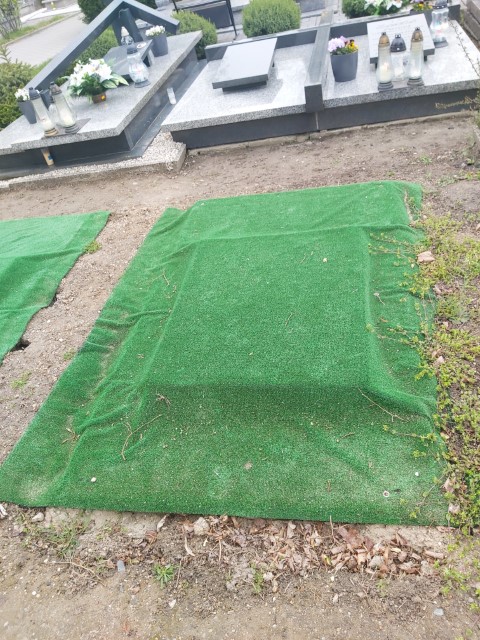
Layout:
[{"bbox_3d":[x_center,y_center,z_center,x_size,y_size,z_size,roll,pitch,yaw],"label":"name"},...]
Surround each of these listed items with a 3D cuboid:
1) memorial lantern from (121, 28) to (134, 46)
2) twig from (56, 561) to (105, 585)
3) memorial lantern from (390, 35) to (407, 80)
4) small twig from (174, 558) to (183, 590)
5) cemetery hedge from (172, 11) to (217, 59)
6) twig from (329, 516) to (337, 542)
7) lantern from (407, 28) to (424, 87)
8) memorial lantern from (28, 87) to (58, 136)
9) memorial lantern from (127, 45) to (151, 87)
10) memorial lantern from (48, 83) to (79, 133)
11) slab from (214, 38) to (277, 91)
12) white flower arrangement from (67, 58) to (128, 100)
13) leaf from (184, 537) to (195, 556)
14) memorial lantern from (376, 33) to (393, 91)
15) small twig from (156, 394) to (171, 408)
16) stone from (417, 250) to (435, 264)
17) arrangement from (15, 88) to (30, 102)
[{"bbox_3d":[-1.055,-2.634,4.596,0.125,0.290,0.125,-1,43,16],"label":"memorial lantern"},{"bbox_3d":[-0.483,0.755,1.453,0.196,0.015,0.022,8,46,24],"label":"twig"},{"bbox_3d":[1.128,-1.854,3.402,0.113,0.294,0.113,-1,43,15],"label":"memorial lantern"},{"bbox_3d":[-0.177,0.723,1.370,0.010,0.010,0.082,-4,42,12],"label":"small twig"},{"bbox_3d":[-0.550,-3.331,5.607,0.550,0.540,0.550,-1,43,16],"label":"cemetery hedge"},{"bbox_3d":[0.266,0.596,1.375,0.012,0.012,0.073,-9,41,7],"label":"twig"},{"bbox_3d":[1.175,-1.747,3.185,0.115,0.335,0.115,-1,43,16],"label":"lantern"},{"bbox_3d":[-1.490,-1.559,3.605,0.118,0.340,0.118,-1,43,15],"label":"memorial lantern"},{"bbox_3d":[-0.858,-2.119,3.995,0.155,0.300,0.155,-1,43,16],"label":"memorial lantern"},{"bbox_3d":[-1.317,-1.569,3.558,0.126,0.351,0.126,-1,43,15],"label":"memorial lantern"},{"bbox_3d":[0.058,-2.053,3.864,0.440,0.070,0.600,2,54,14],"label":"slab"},{"bbox_3d":[-1.153,-1.949,3.895,0.480,0.290,0.410,-1,43,16],"label":"white flower arrangement"},{"bbox_3d":[-0.156,0.681,1.443,0.018,0.012,0.075,-27,43,-15],"label":"leaf"},{"bbox_3d":[1.001,-1.777,3.309,0.117,0.351,0.117,-1,43,15],"label":"memorial lantern"},{"bbox_3d":[-0.288,0.297,1.790,0.035,0.025,0.085,-36,45,-23],"label":"small twig"},{"bbox_3d":[0.787,-0.265,2.040,0.070,0.028,0.055,-2,42,15],"label":"stone"},{"bbox_3d":[-1.762,-1.831,3.921,0.160,0.120,0.160,-1,43,15],"label":"arrangement"}]

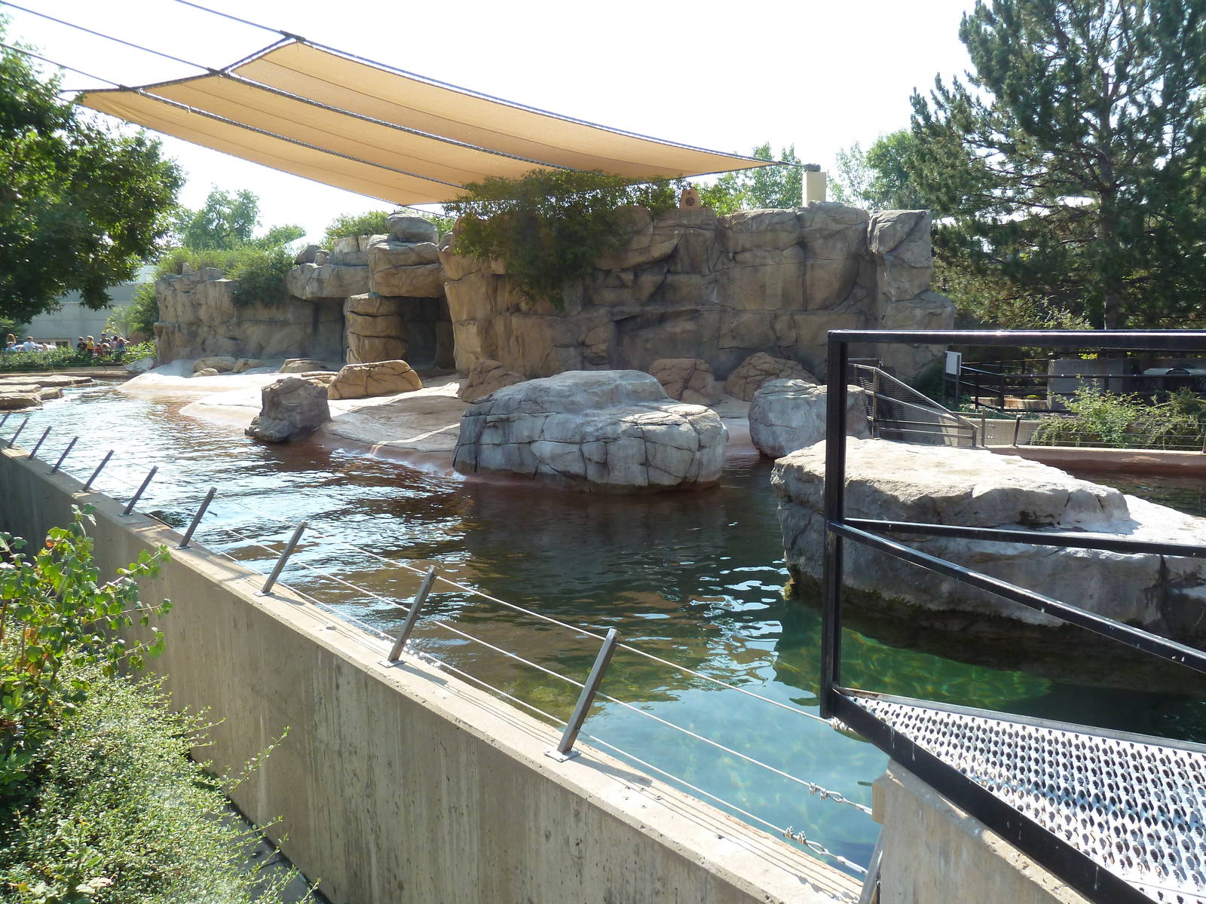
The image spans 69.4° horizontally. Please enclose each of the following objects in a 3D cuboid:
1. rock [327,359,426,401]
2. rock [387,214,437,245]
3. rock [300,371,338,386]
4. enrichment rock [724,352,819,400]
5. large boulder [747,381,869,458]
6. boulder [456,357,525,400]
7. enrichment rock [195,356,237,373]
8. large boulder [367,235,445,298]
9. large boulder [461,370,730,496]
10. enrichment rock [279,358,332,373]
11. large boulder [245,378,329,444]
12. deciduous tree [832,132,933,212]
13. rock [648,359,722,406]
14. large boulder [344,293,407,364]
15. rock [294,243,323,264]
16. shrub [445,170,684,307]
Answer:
[{"bbox_3d":[-4.621,-1.497,17.800,1.850,0.780,1.000,-2,8,-9],"label":"rock"},{"bbox_3d":[-4.981,-5.885,23.000,1.300,0.800,1.000,-2,8,-7],"label":"rock"},{"bbox_3d":[-6.595,-1.707,20.300,1.000,0.380,0.800,-2,8,-11],"label":"rock"},{"bbox_3d":[3.563,-1.633,18.557,1.950,0.940,1.500,-1,8,0],"label":"enrichment rock"},{"bbox_3d":[3.085,-0.545,13.053,1.720,1.080,1.450,-2,8,-10],"label":"large boulder"},{"bbox_3d":[-2.135,-1.404,16.700,1.250,0.780,1.000,-1,8,-4],"label":"boulder"},{"bbox_3d":[-13.777,-3.126,31.000,1.500,0.620,1.100,-3,8,-15],"label":"enrichment rock"},{"bbox_3d":[-5.651,-5.338,24.996,2.200,1.720,1.900,-1,8,-5],"label":"large boulder"},{"bbox_3d":[-0.124,-0.354,11.106,3.200,1.310,2.300,2,8,20],"label":"large boulder"},{"bbox_3d":[-9.003,-2.596,26.378,1.600,0.450,1.100,-1,8,0],"label":"enrichment rock"},{"bbox_3d":[-5.583,-0.779,15.429,1.420,1.060,1.250,-3,8,-15],"label":"large boulder"},{"bbox_3d":[12.102,-8.359,37.227,5.200,10.500,5.200,-1,8,0],"label":"deciduous tree"},{"bbox_3d":[1.513,-1.309,16.300,1.380,0.900,1.050,0,8,3],"label":"rock"},{"bbox_3d":[-6.087,-3.304,23.500,1.600,1.950,1.500,-2,8,-9],"label":"large boulder"},{"bbox_3d":[-9.245,-6.226,27.391,0.920,0.670,0.700,-2,8,-10],"label":"rock"},{"bbox_3d":[-0.803,-4.642,19.400,5.200,3.000,2.300,-1,8,-2],"label":"shrub"}]

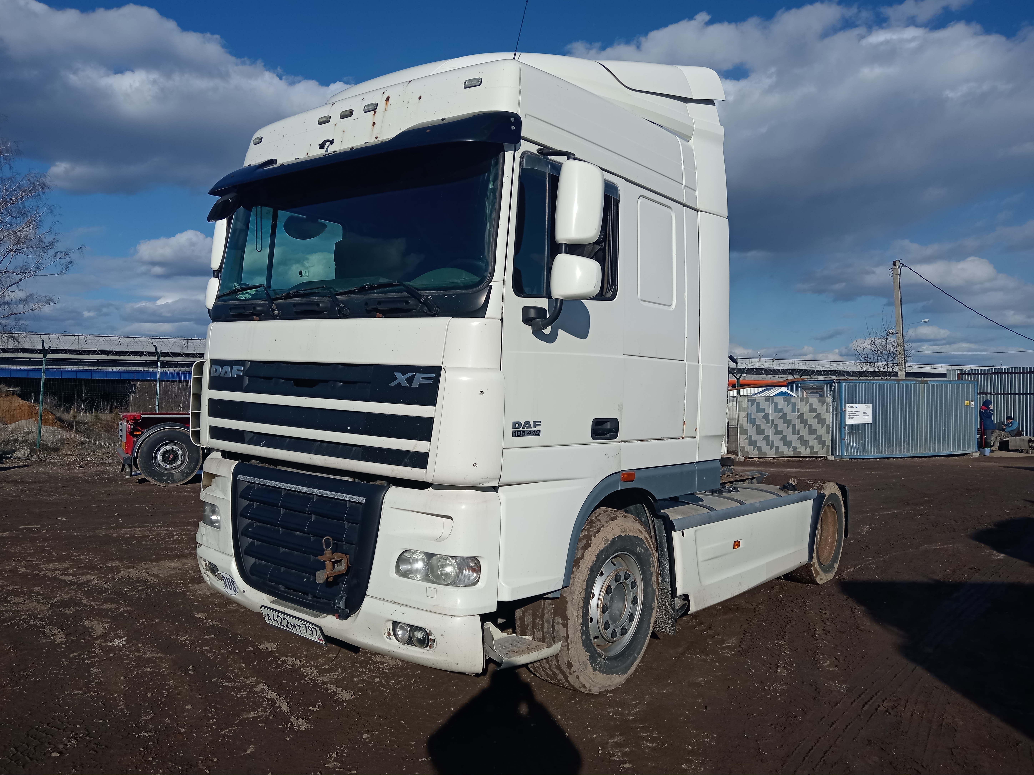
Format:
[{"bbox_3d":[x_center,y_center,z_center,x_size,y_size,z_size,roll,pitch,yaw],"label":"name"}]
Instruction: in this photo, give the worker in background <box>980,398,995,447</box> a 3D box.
[{"bbox_3d":[16.439,1.313,28.200,0.480,1.750,0.540,2,0,22],"label":"worker in background"}]

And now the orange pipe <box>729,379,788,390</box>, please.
[{"bbox_3d":[9.268,-0.177,31.000,2.500,0.240,0.240,2,0,3],"label":"orange pipe"}]

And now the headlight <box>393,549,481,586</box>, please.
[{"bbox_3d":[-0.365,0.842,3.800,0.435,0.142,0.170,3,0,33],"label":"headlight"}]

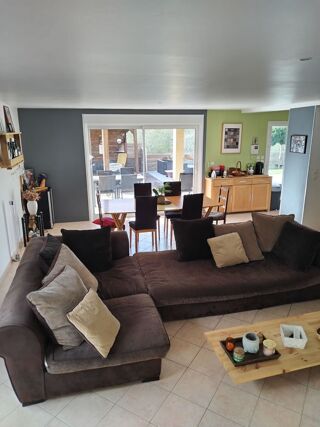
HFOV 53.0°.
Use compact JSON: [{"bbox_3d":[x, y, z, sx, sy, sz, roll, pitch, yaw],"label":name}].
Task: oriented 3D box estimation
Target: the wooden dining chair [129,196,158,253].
[{"bbox_3d":[-0.286,0.174,5.597,0.430,1.020,0.460,-3,16,-11],"label":"wooden dining chair"}]

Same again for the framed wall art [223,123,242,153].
[{"bbox_3d":[1.779,-1.841,7.903,0.520,0.735,0.025,-4,16,-14],"label":"framed wall art"}]

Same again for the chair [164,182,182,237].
[{"bbox_3d":[0.295,-0.070,6.467,0.420,1.030,0.490,-2,16,-8],"label":"chair"}]

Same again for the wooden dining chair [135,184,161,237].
[{"bbox_3d":[-0.270,-0.024,6.312,0.420,1.030,0.490,-5,16,-17],"label":"wooden dining chair"}]

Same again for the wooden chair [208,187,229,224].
[{"bbox_3d":[1.077,-0.028,6.382,0.450,0.980,0.420,-4,16,-14],"label":"wooden chair"}]

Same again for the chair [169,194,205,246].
[{"bbox_3d":[0.467,0.129,5.754,0.420,1.030,0.490,-7,17,-22],"label":"chair"}]

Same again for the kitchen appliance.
[{"bbox_3d":[2.529,-1.124,8.206,0.170,0.310,0.250,-4,16,-14],"label":"kitchen appliance"}]

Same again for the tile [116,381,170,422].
[{"bbox_3d":[-0.137,1.536,2.661,0.328,0.010,0.328,9,18,29],"label":"tile"}]

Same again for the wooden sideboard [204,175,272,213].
[{"bbox_3d":[1.975,-0.470,8.137,1.640,0.890,0.430,-4,16,-14],"label":"wooden sideboard"}]

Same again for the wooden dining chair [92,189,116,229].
[{"bbox_3d":[-0.933,0.117,5.871,0.460,0.990,0.420,-4,16,-14],"label":"wooden dining chair"}]

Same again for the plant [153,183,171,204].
[{"bbox_3d":[0.056,-0.372,6.029,0.330,0.350,0.300,-4,16,-14],"label":"plant"}]

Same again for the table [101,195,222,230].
[{"bbox_3d":[-0.007,0.161,6.147,2.150,0.750,0.980,-4,16,-14],"label":"table"}]

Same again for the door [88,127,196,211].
[{"bbox_3d":[-0.349,-0.955,7.635,2.520,2.100,0.100,-4,16,-14],"label":"door"}]

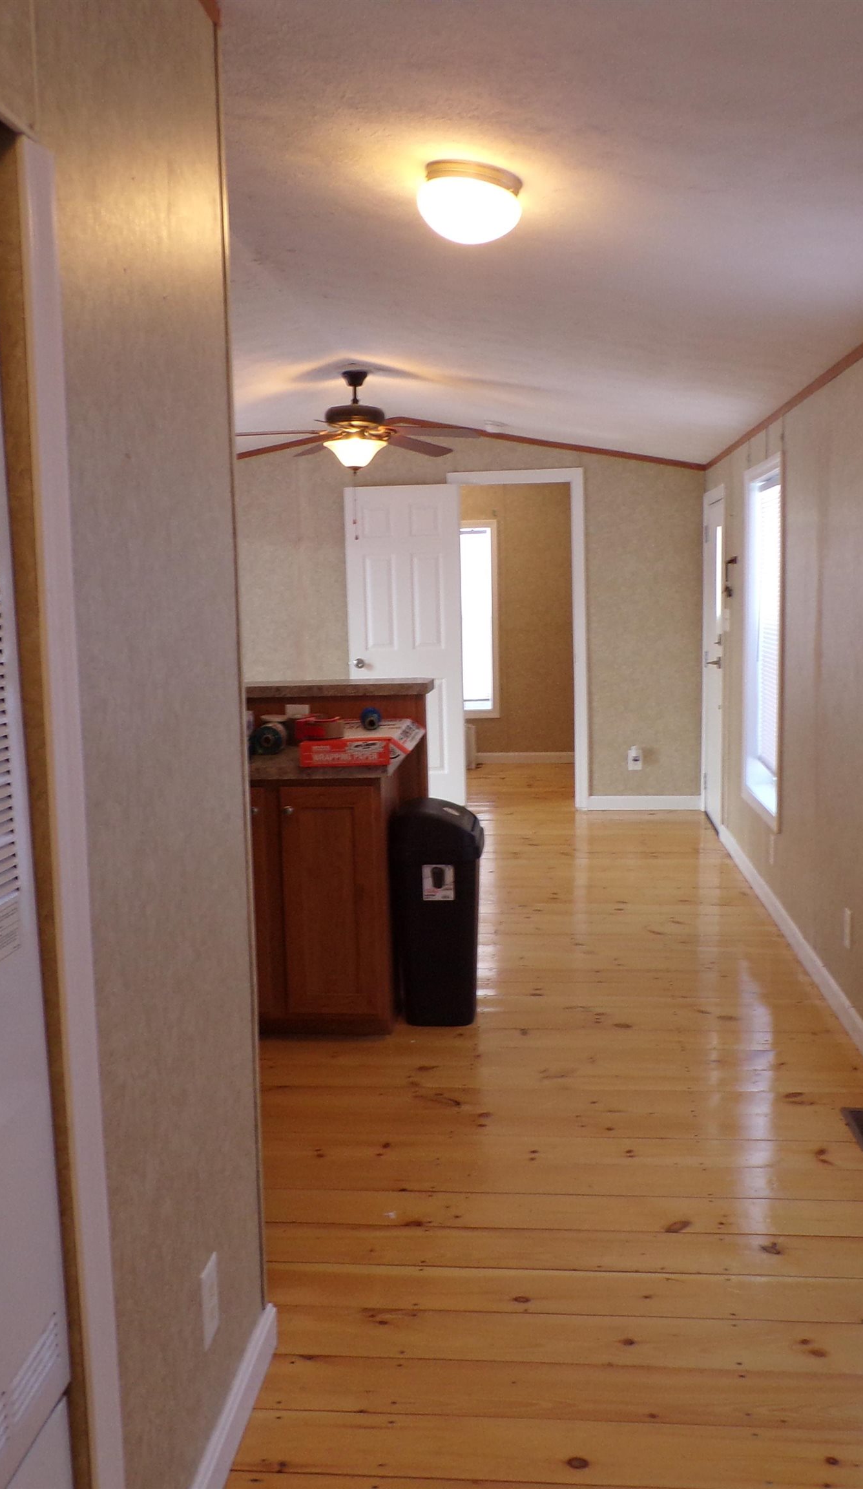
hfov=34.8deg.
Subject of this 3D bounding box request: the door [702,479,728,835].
[{"bbox_3d":[1.645,-0.471,7.892,0.060,1.907,0.954,-1,7,5],"label":"door"}]

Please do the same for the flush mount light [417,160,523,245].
[{"bbox_3d":[0.085,-1.172,3.009,0.240,0.140,0.240,10,7,4],"label":"flush mount light"}]

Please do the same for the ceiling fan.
[{"bbox_3d":[-0.365,-1.556,6.639,1.280,0.470,1.280,-1,7,5],"label":"ceiling fan"}]

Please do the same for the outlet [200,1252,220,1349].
[{"bbox_3d":[-0.352,0.890,2.201,0.010,0.123,0.080,-1,7,6],"label":"outlet"}]

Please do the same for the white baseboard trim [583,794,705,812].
[{"bbox_3d":[1.339,0.376,8.646,0.738,0.092,0.016,-1,7,5],"label":"white baseboard trim"}]

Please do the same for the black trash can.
[{"bbox_3d":[0.035,0.559,4.663,0.309,0.704,0.405,-1,7,5],"label":"black trash can"}]

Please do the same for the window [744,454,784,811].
[{"bbox_3d":[1.498,-0.459,6.121,0.100,1.532,1.048,-1,7,5],"label":"window"}]

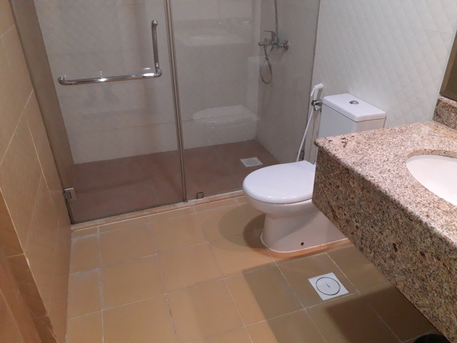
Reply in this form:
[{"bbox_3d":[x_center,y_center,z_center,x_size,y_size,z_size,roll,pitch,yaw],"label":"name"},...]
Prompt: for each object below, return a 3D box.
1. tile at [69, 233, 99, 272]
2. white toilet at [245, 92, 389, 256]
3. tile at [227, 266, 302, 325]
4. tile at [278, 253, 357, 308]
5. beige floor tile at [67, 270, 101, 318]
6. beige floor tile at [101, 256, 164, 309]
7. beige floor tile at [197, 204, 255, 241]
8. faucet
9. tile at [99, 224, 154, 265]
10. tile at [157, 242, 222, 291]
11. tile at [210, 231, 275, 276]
[{"bbox_3d":[-0.811,0.464,2.035,0.154,0.013,0.302,-10,31,-16],"label":"tile"},{"bbox_3d":[0.397,0.042,1.943,0.667,0.788,0.347,-10,31,-16],"label":"white toilet"},{"bbox_3d":[0.170,0.607,1.762,0.302,0.013,0.302,-10,31,-16],"label":"tile"},{"bbox_3d":[0.456,0.558,1.844,0.302,0.013,0.302,-10,31,-16],"label":"tile"},{"bbox_3d":[-0.715,0.604,1.785,0.154,0.013,0.302,-10,31,-16],"label":"beige floor tile"},{"bbox_3d":[-0.499,0.567,1.847,0.302,0.013,0.302,-10,31,-16],"label":"beige floor tile"},{"bbox_3d":[-0.022,0.327,2.261,0.302,0.013,0.302,-10,31,-16],"label":"beige floor tile"},{"bbox_3d":[0.306,-0.934,2.564,0.163,0.127,0.205,-10,31,-16],"label":"faucet"},{"bbox_3d":[-0.595,0.427,2.097,0.302,0.013,0.302,-10,31,-16],"label":"tile"},{"bbox_3d":[-0.212,0.517,1.929,0.302,0.013,0.302,-10,31,-16],"label":"tile"},{"bbox_3d":[0.074,0.467,2.011,0.302,0.013,0.302,-10,31,-16],"label":"tile"}]

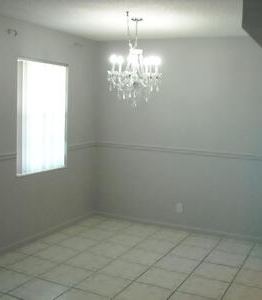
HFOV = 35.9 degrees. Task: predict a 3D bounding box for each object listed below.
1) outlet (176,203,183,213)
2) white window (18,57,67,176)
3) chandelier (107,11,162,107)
[{"bbox_3d":[0.631,0.752,5.262,0.072,0.115,0.012,5,7,26],"label":"outlet"},{"bbox_3d":[-1.017,-0.382,4.652,0.090,1.250,0.910,5,7,26],"label":"white window"},{"bbox_3d":[0.047,-0.876,4.104,0.560,0.890,0.560,2,6,0],"label":"chandelier"}]

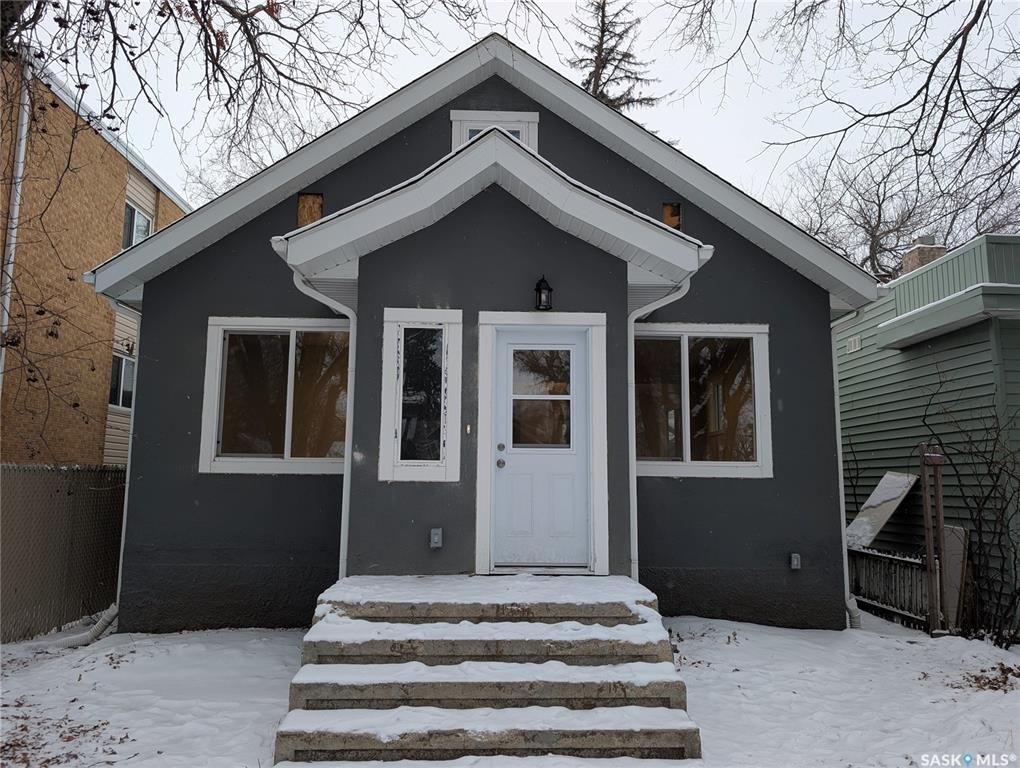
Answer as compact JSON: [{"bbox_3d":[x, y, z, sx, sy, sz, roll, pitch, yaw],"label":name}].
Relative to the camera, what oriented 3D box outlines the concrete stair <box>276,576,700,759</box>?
[{"bbox_3d":[-0.141,1.839,4.862,2.355,0.726,1.876,1,-7,-1],"label":"concrete stair"}]

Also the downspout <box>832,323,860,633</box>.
[{"bbox_3d":[3.558,0.938,7.520,0.135,3.196,0.120,1,-7,-1],"label":"downspout"}]

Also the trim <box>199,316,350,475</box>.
[{"bbox_3d":[-2.325,0.114,7.409,1.725,1.632,0.100,1,-7,-1],"label":"trim"}]

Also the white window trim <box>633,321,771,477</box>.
[{"bbox_3d":[1.919,0.167,7.516,1.725,1.641,0.100,1,-7,-1],"label":"white window trim"}]

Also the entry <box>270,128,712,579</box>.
[{"bbox_3d":[-0.161,-0.181,6.561,3.620,3.741,1.874,1,-7,-1],"label":"entry"}]

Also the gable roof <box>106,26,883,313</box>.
[{"bbox_3d":[-0.280,-1.887,10.908,8.090,2.890,7.020,1,-7,-2],"label":"gable roof"}]

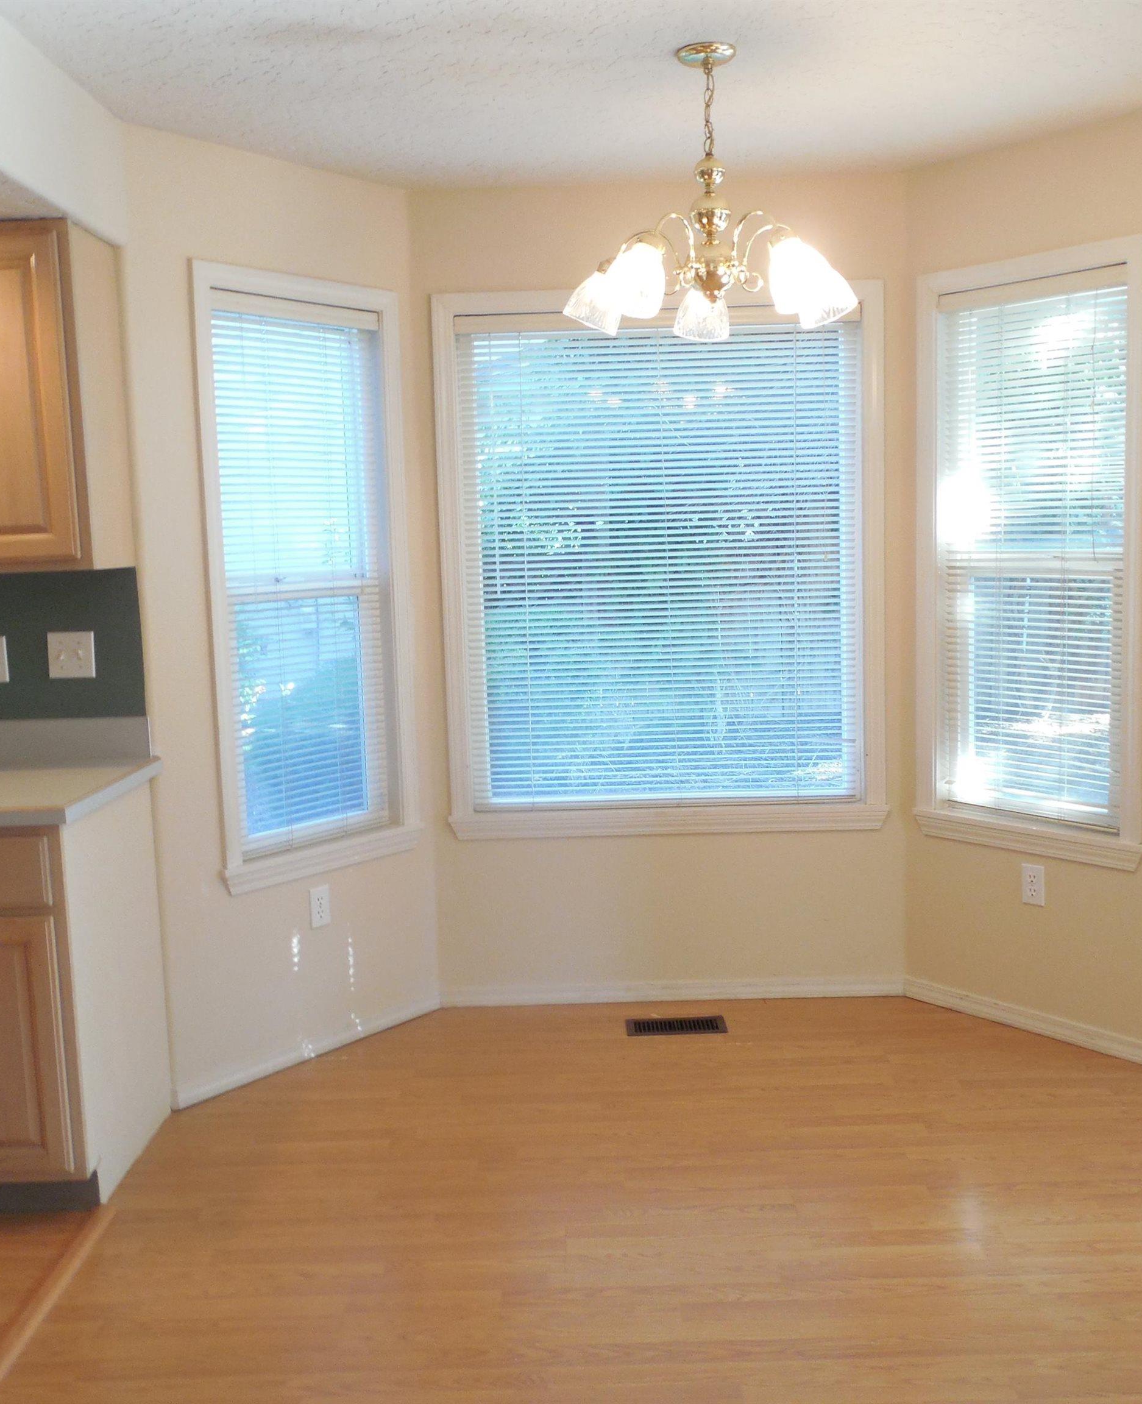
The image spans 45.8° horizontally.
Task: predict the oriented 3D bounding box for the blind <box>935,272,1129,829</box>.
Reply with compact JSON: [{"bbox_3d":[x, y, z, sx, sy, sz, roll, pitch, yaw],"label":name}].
[{"bbox_3d":[1.274,-0.409,3.768,0.045,1.500,0.585,-7,8,-40],"label":"blind"}]

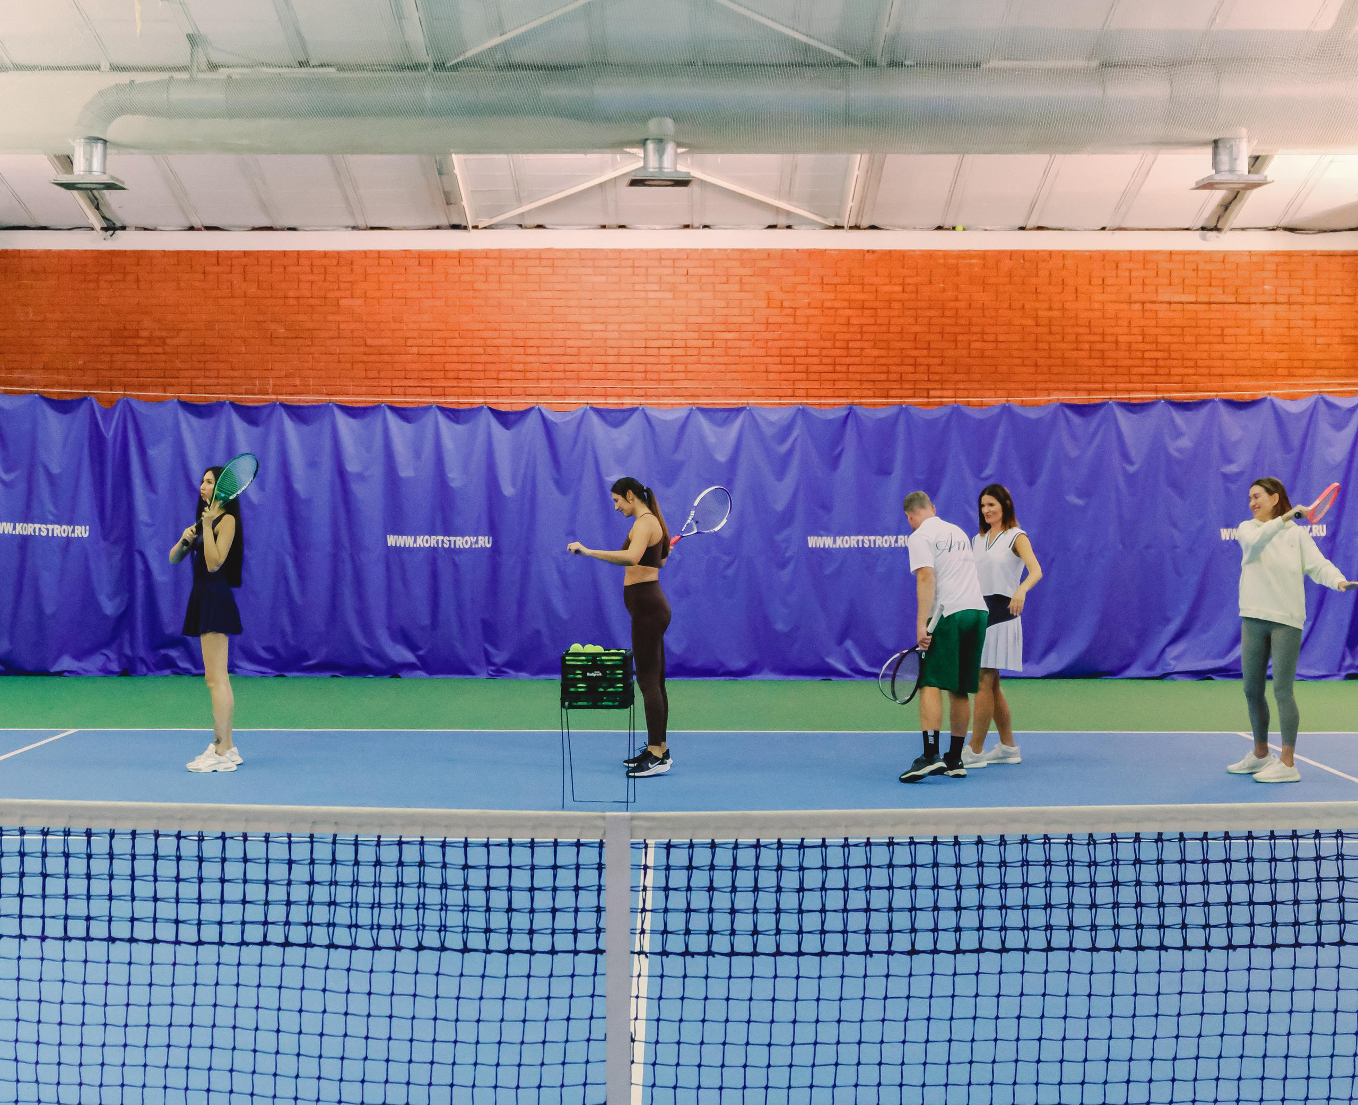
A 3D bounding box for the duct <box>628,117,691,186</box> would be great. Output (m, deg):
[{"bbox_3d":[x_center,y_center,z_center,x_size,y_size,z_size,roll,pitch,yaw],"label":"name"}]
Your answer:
[{"bbox_3d":[-0.144,-3.080,18.300,0.460,0.487,0.440,0,1,-6],"label":"duct"}]

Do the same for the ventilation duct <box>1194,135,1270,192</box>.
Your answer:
[{"bbox_3d":[4.258,-3.002,18.300,0.460,0.375,0.440,0,1,-6],"label":"ventilation duct"}]

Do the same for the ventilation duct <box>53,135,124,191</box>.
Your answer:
[{"bbox_3d":[-4.543,-2.995,18.300,0.460,0.378,0.440,0,1,2],"label":"ventilation duct"}]

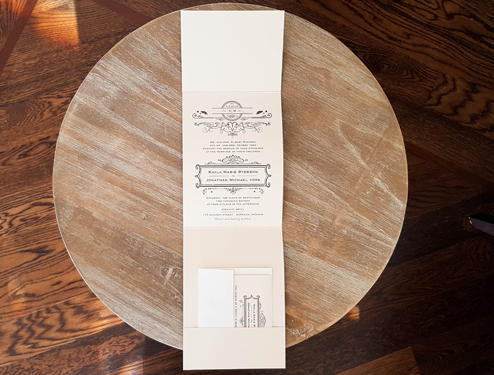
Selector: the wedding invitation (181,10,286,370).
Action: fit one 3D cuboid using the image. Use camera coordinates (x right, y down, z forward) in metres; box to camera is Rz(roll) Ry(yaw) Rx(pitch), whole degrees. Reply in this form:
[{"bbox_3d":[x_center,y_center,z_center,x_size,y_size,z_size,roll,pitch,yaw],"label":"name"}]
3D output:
[{"bbox_3d":[-0.017,0.005,0.486,0.131,0.020,0.455,0,90,0],"label":"wedding invitation"}]

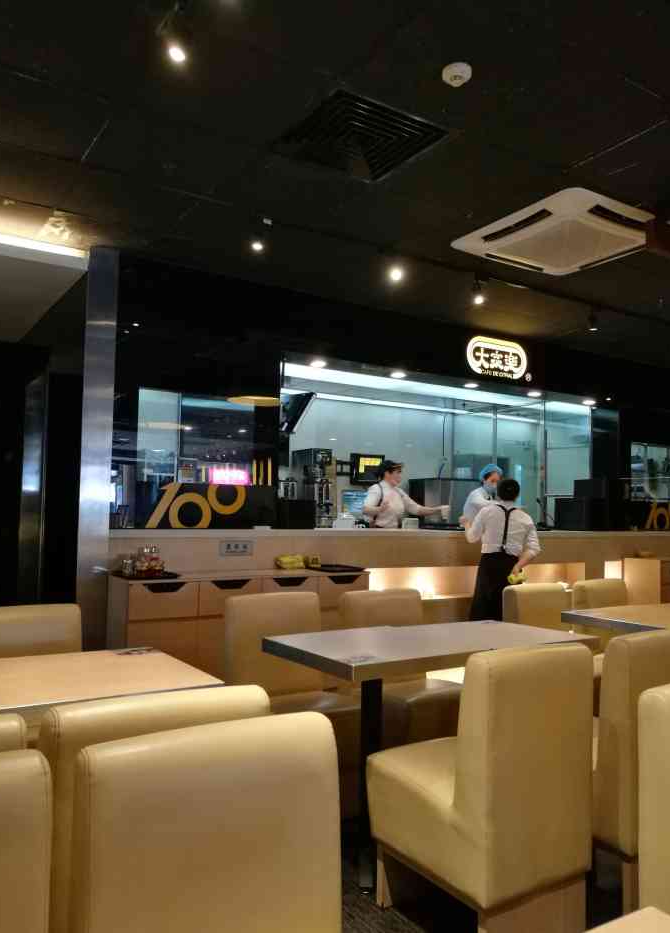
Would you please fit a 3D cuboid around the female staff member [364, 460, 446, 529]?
[{"bbox_3d":[0.599,0.794,6.264,0.580,1.680,0.500,4,-5,-38],"label":"female staff member"}]

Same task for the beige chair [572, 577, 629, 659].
[{"bbox_3d":[1.745,1.130,4.236,0.435,0.875,0.540,4,-5,-32],"label":"beige chair"}]

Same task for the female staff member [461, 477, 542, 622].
[{"bbox_3d":[1.294,0.878,5.692,0.560,1.572,0.420,1,-4,0],"label":"female staff member"}]

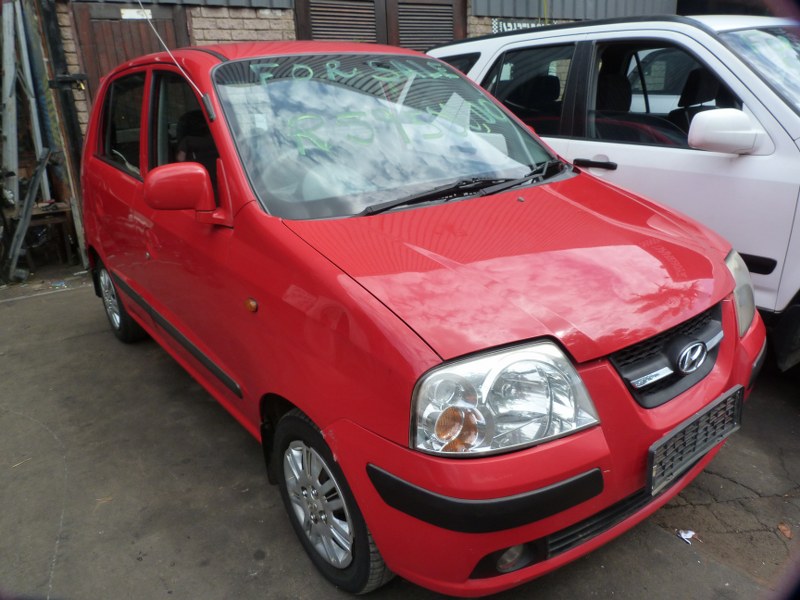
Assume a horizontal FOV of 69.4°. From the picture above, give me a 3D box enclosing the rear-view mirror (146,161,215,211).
[{"bbox_3d":[-0.608,-0.306,1.570,0.172,0.126,0.105,-16,24,-35],"label":"rear-view mirror"}]

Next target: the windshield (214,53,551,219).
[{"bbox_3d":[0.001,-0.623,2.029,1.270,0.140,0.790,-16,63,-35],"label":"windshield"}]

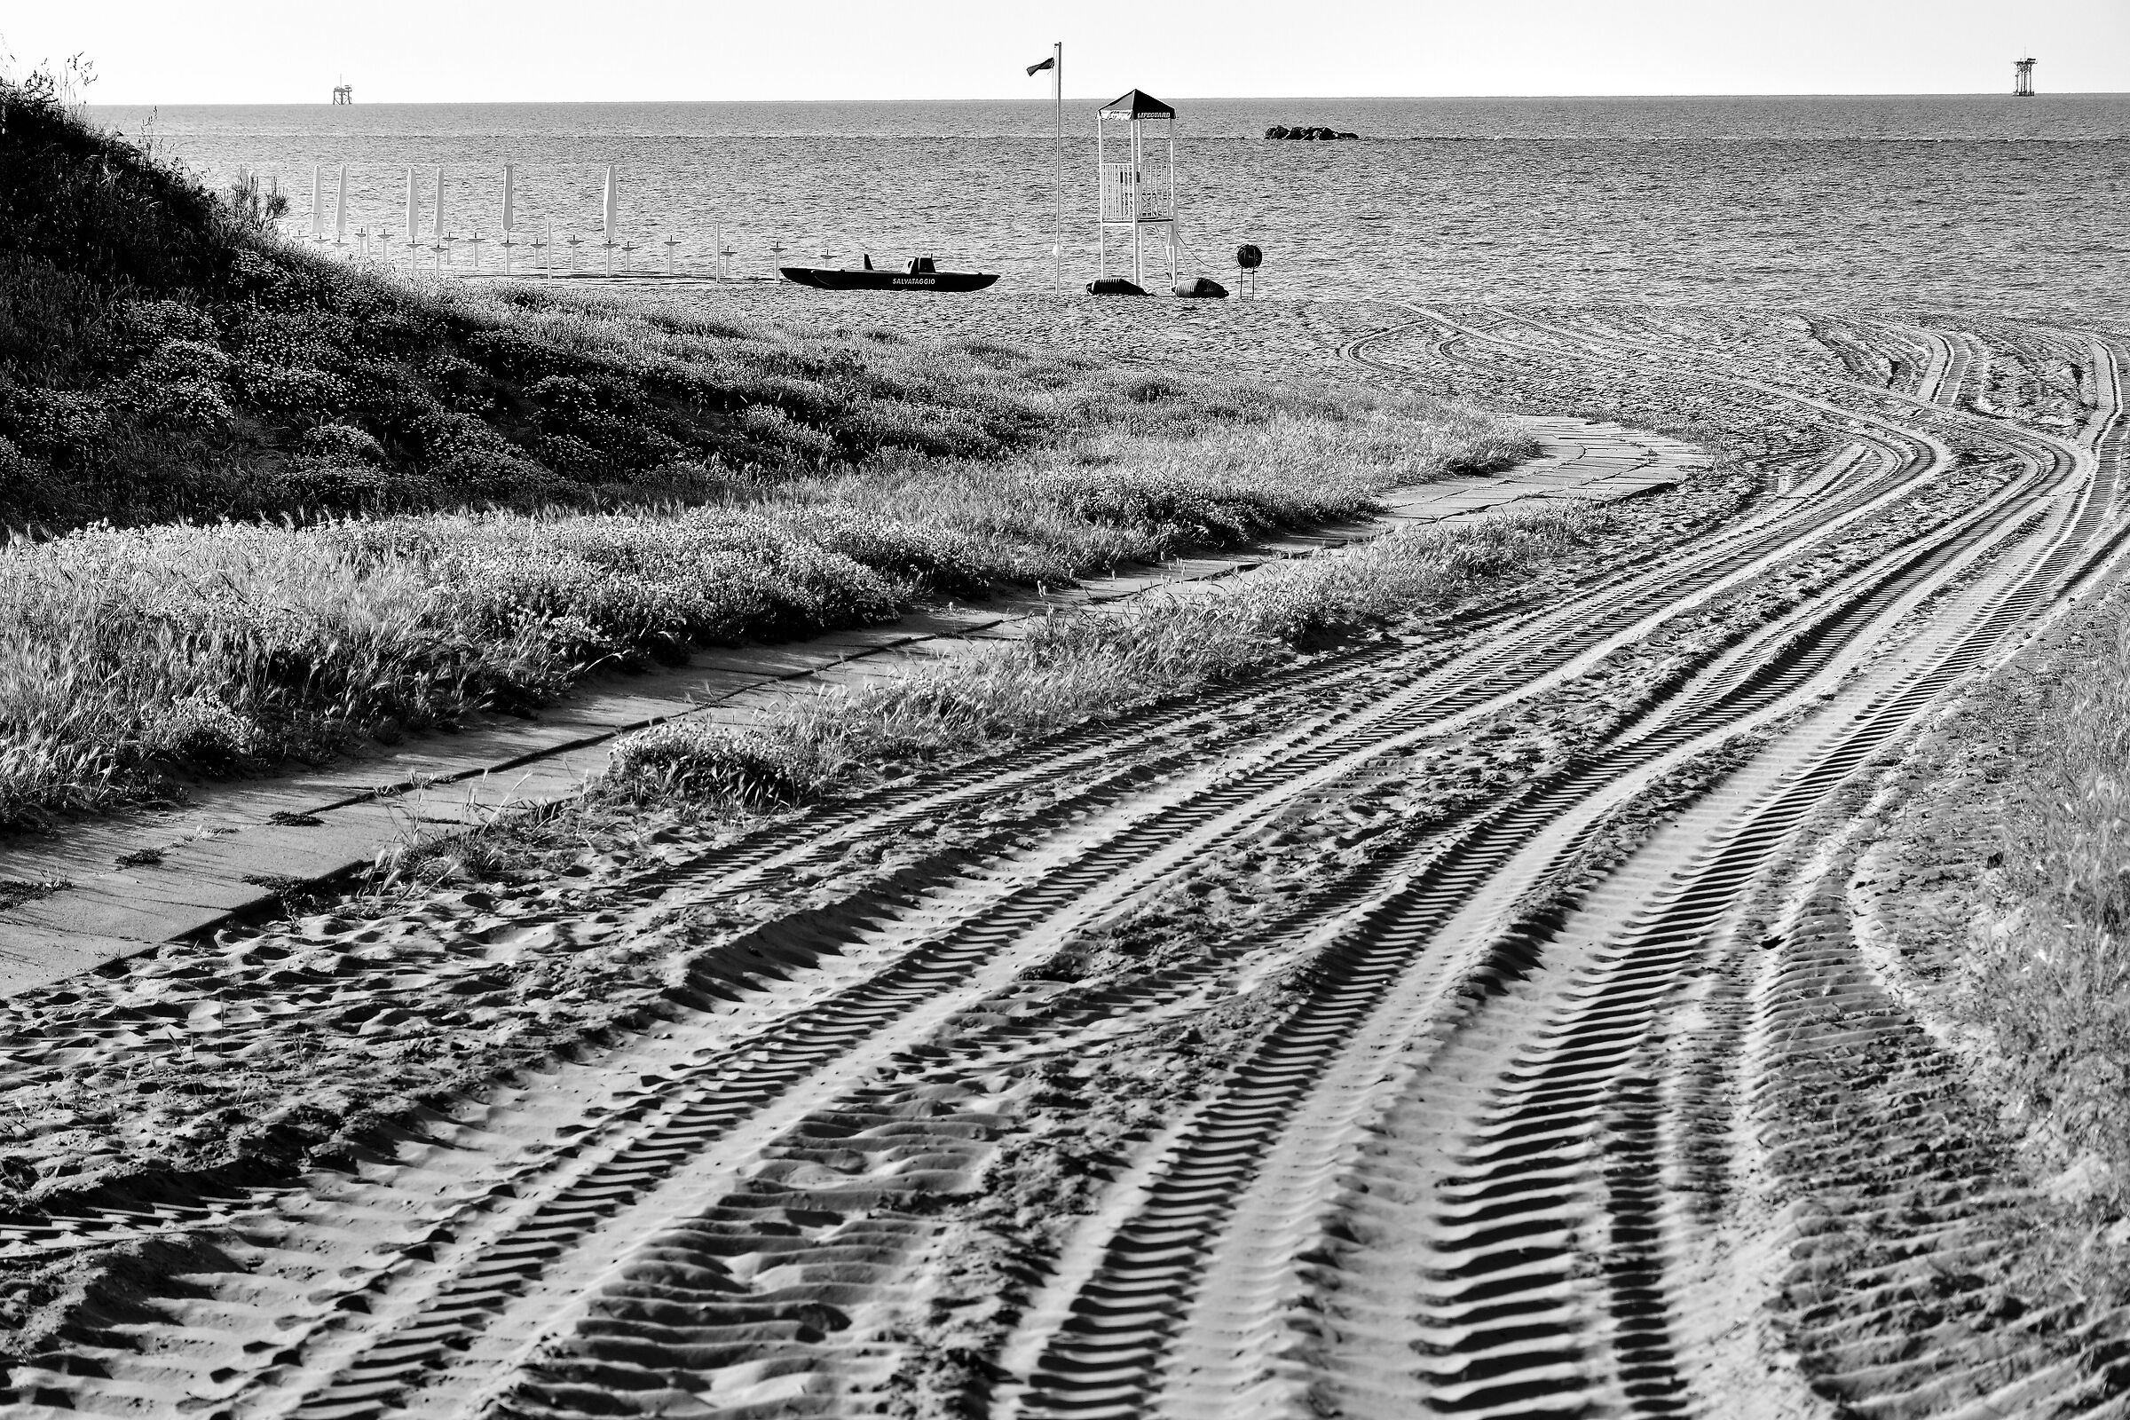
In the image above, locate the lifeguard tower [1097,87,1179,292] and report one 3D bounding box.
[{"bbox_3d":[1.523,-10.872,114.771,1.150,4.115,1.150,-6,8,-41],"label":"lifeguard tower"}]

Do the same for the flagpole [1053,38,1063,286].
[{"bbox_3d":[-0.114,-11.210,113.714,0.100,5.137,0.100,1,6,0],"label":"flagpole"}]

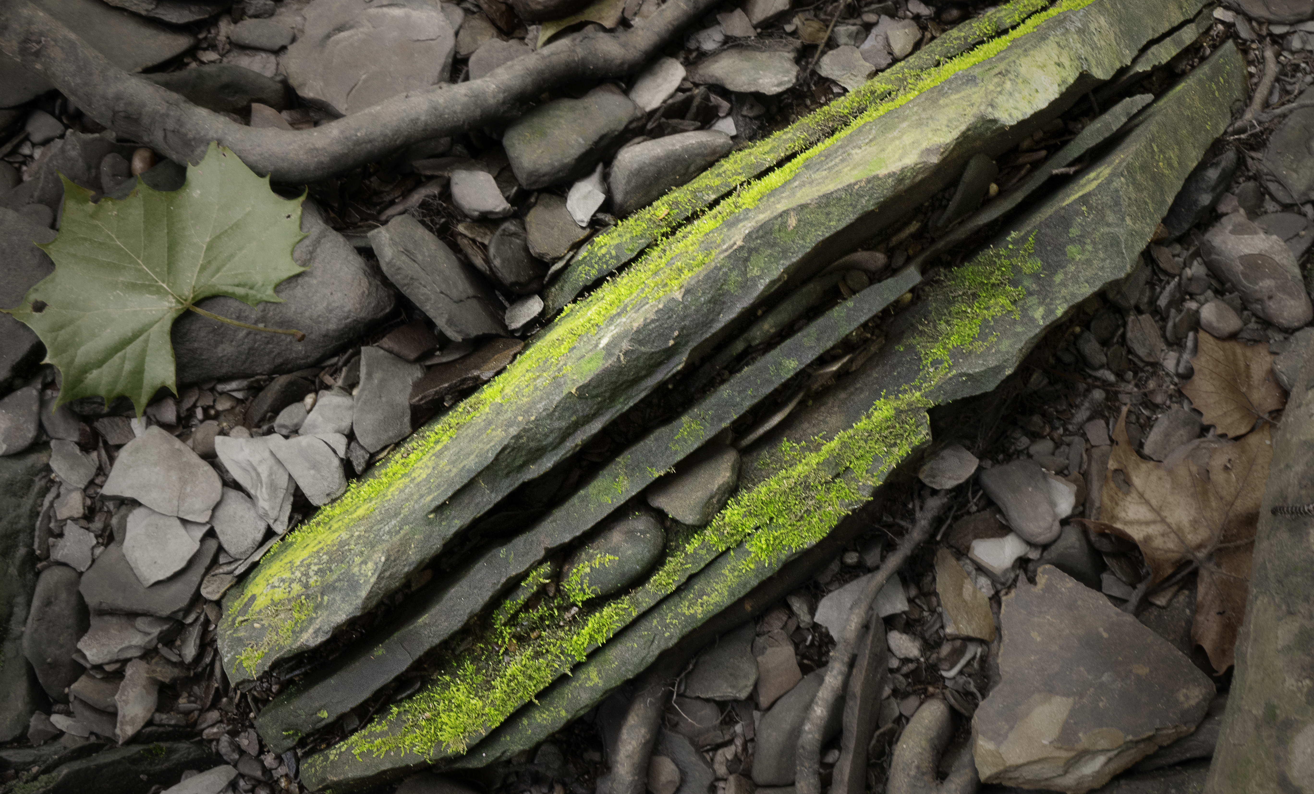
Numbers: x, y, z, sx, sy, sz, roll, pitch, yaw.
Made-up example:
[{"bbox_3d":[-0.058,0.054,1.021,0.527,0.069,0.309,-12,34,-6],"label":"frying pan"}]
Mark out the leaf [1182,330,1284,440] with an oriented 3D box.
[{"bbox_3d":[0.356,-0.006,1.373,0.063,0.018,0.075,12,59,7],"label":"leaf"}]

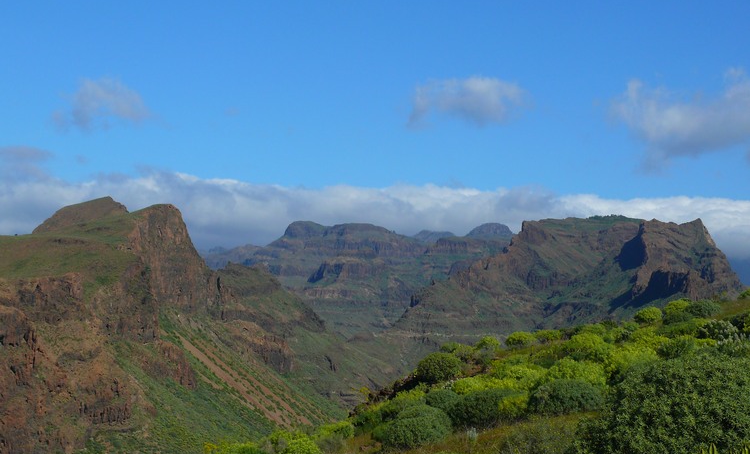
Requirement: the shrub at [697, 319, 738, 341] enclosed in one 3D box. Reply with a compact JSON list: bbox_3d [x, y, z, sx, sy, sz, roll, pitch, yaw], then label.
[{"bbox_3d":[10.202,3.098,40.000,1.250,0.720,1.130,0,-2,0],"label":"shrub"}]

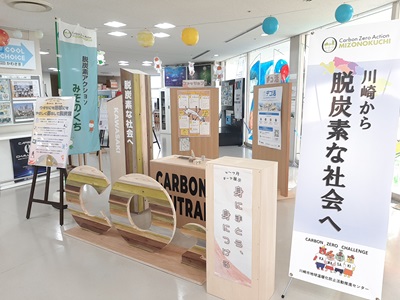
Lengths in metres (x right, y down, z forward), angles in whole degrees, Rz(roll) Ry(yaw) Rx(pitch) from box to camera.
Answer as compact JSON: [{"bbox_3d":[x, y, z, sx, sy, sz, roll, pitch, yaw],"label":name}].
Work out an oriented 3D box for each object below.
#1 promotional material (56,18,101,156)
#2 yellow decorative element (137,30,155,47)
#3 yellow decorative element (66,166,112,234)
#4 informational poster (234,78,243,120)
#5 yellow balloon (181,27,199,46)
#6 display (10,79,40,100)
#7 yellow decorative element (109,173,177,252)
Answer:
[{"bbox_3d":[-1.707,-0.839,4.290,0.040,1.800,0.630,8,11,32],"label":"promotional material"},{"bbox_3d":[-0.750,-1.547,4.167,0.240,0.235,0.240,-2,10,-9],"label":"yellow decorative element"},{"bbox_3d":[-1.250,0.533,3.361,0.760,0.750,0.045,6,11,32],"label":"yellow decorative element"},{"bbox_3d":[1.200,-1.562,9.200,0.040,1.250,0.480,-5,10,-22],"label":"informational poster"},{"bbox_3d":[-0.129,-1.532,4.073,0.235,0.250,0.235,-1,10,-1],"label":"yellow balloon"},{"bbox_3d":[-3.210,-1.115,5.570,0.030,0.355,0.500,6,12,34],"label":"display"},{"bbox_3d":[-0.575,0.601,2.918,0.850,0.750,0.045,6,11,32],"label":"yellow decorative element"}]

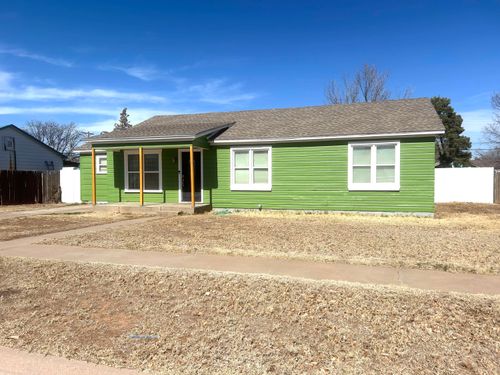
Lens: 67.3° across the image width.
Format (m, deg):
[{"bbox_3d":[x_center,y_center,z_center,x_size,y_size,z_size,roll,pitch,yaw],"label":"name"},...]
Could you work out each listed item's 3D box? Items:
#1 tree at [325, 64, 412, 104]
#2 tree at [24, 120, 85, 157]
[{"bbox_3d":[10.762,-5.396,34.150,9.000,11.486,9.000,0,2,20],"label":"tree"},{"bbox_3d":[-22.365,-3.688,43.104,8.000,7.972,8.000,0,2,20],"label":"tree"}]

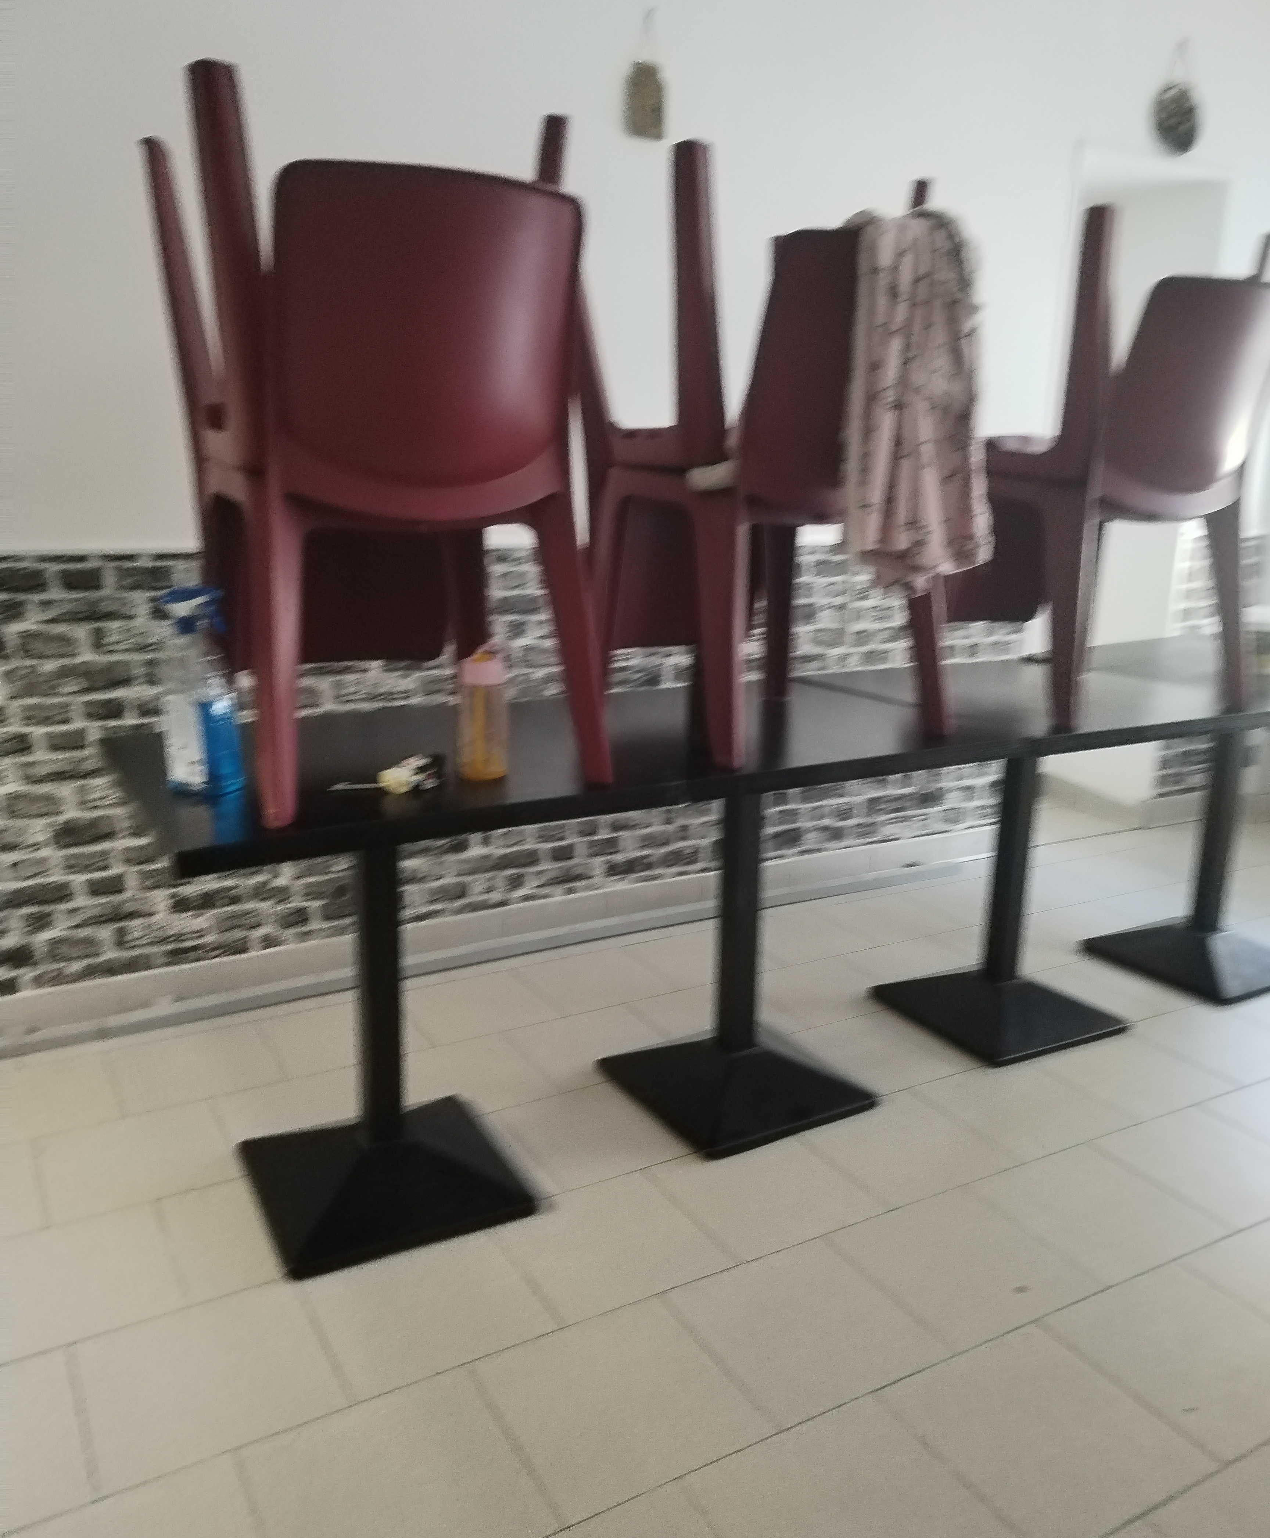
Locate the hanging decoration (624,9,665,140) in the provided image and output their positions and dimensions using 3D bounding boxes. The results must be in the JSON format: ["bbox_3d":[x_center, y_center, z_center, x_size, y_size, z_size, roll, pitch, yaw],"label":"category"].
[{"bbox_3d":[0.023,-1.559,2.862,0.084,0.255,0.025,-7,16,-29],"label":"hanging decoration"}]

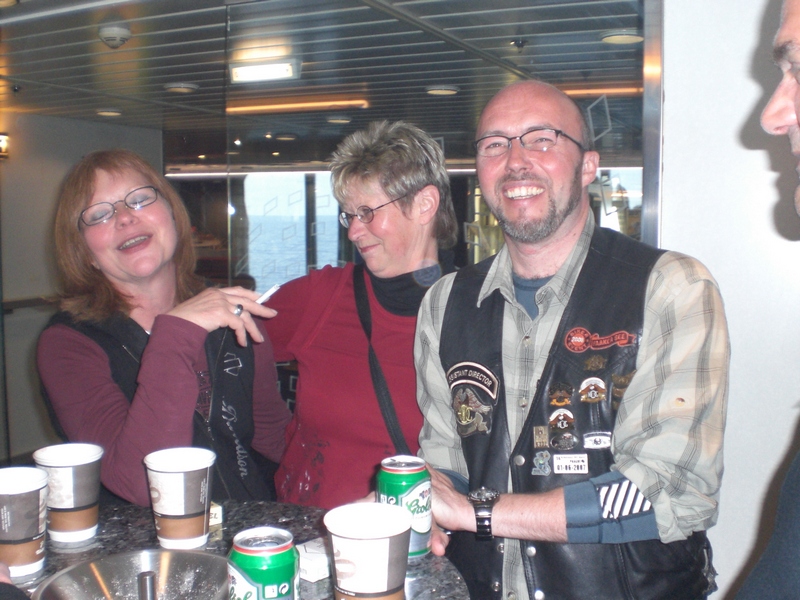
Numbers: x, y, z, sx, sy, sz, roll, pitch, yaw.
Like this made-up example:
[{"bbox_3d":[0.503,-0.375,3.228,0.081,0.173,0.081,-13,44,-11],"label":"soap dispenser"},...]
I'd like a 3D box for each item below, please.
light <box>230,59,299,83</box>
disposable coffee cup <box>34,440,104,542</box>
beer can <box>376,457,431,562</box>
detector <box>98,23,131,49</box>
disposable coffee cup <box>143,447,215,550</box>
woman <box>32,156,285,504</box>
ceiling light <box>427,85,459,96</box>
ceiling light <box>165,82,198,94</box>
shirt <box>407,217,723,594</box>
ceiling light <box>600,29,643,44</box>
[{"bbox_3d":[-0.551,-0.942,3.614,0.300,0.085,0.050,3,6,24],"label":"light"},{"bbox_3d":[-0.422,0.247,1.118,0.089,0.110,0.089,0,6,0],"label":"disposable coffee cup"},{"bbox_3d":[0.005,0.253,1.073,0.066,0.115,0.066,0,6,0],"label":"beer can"},{"bbox_3d":[-0.943,-0.870,2.905,0.108,0.065,0.108,0,6,0],"label":"detector"},{"bbox_3d":[-0.275,0.251,1.103,0.089,0.110,0.089,0,6,0],"label":"disposable coffee cup"},{"bbox_3d":[-0.405,0.555,1.510,0.480,1.620,0.420,-4,7,-38],"label":"woman"},{"bbox_3d":[0.212,-1.047,4.388,0.160,0.026,0.160,0,6,0],"label":"ceiling light"},{"bbox_3d":[-1.067,-1.036,4.290,0.165,0.026,0.165,3,6,24],"label":"ceiling light"},{"bbox_3d":[0.254,0.200,1.295,0.480,0.640,0.310,3,6,24],"label":"shirt"},{"bbox_3d":[0.764,-0.906,3.022,0.155,0.026,0.155,3,6,24],"label":"ceiling light"}]

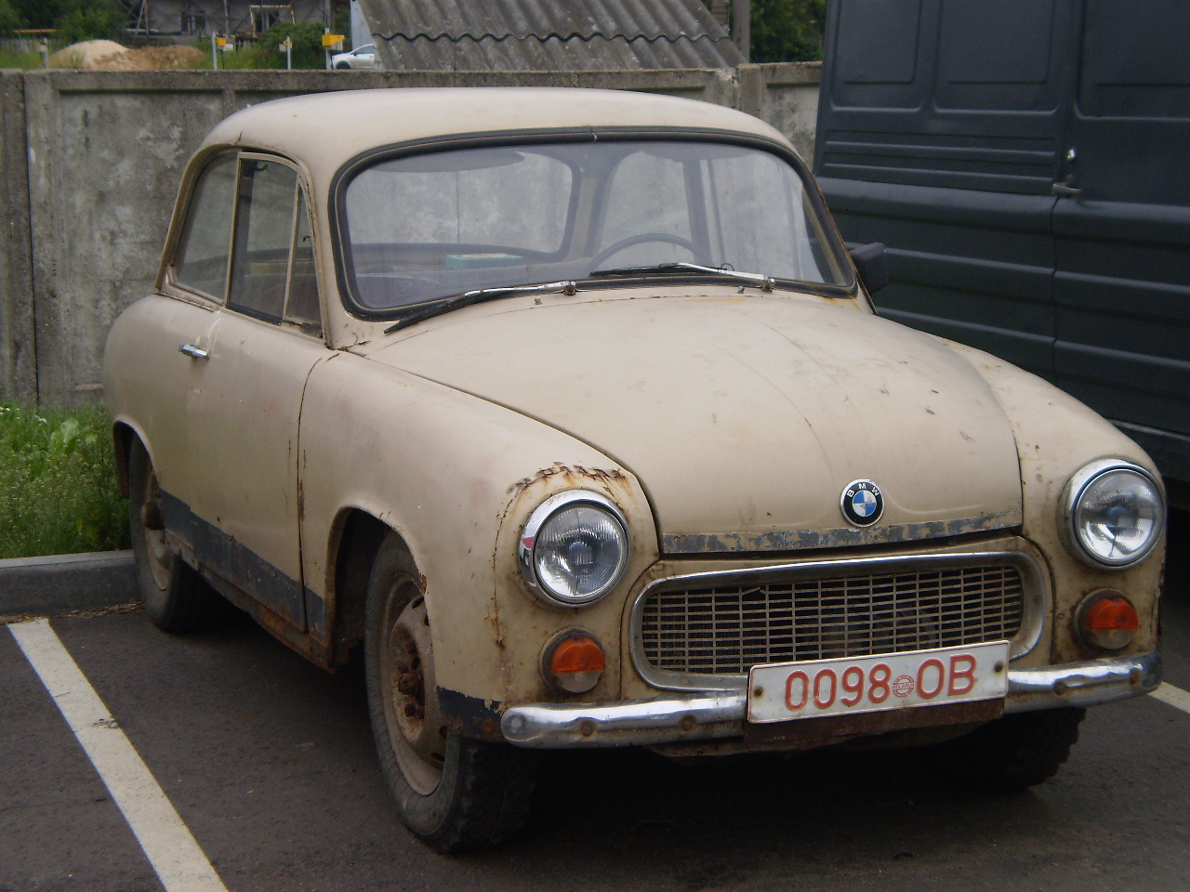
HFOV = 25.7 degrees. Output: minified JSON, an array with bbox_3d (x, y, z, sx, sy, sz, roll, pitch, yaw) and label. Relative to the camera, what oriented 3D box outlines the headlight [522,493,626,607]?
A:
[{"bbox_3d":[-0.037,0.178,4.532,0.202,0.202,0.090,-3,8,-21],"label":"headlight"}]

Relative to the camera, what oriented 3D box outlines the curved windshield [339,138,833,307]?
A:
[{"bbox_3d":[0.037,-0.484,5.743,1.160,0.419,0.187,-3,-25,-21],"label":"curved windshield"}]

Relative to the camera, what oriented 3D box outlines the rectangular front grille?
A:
[{"bbox_3d":[0.447,0.315,4.800,0.785,0.160,0.050,-3,8,-21],"label":"rectangular front grille"}]

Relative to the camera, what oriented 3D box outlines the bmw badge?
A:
[{"bbox_3d":[0.477,0.101,4.676,0.083,0.083,0.011,-3,-4,-21],"label":"bmw badge"}]

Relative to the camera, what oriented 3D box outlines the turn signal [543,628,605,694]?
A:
[{"bbox_3d":[-0.035,0.378,4.564,0.108,0.108,0.060,-3,8,-21],"label":"turn signal"}]

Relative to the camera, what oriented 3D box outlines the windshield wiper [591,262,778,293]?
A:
[{"bbox_3d":[0.186,-0.366,5.639,0.453,0.060,0.050,1,-19,-25],"label":"windshield wiper"}]

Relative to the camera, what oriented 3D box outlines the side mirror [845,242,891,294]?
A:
[{"bbox_3d":[0.638,-0.425,6.239,0.130,0.118,0.065,-6,9,-36],"label":"side mirror"}]

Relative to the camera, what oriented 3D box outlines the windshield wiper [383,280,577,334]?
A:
[{"bbox_3d":[-0.248,-0.300,5.531,0.425,0.046,0.045,-15,-14,-11],"label":"windshield wiper"}]

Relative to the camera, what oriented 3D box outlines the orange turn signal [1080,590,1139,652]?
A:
[{"bbox_3d":[0.971,0.331,4.960,0.108,0.108,0.060,-3,8,-21],"label":"orange turn signal"}]

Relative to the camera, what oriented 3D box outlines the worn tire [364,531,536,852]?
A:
[{"bbox_3d":[-0.280,0.463,5.042,0.155,0.640,0.640,-3,8,-23],"label":"worn tire"}]

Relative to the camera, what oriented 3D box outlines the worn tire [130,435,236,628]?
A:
[{"bbox_3d":[-1.141,0.182,7.184,0.155,0.635,0.635,-3,8,-21],"label":"worn tire"}]

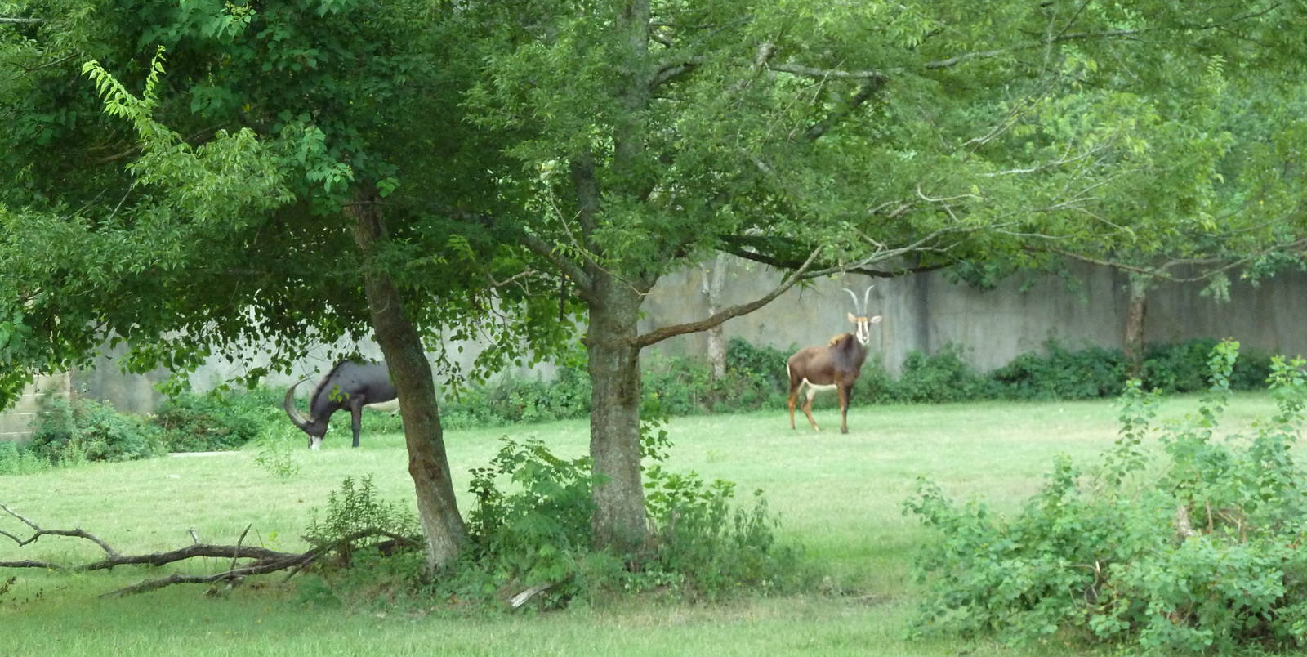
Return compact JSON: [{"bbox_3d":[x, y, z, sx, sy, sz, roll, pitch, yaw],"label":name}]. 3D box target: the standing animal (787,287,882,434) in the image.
[{"bbox_3d":[2.314,0.403,50.000,0.480,1.870,1.420,-1,1,-40],"label":"standing animal"}]

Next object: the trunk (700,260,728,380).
[{"bbox_3d":[0.897,-0.098,58.000,0.340,1.920,0.340,0,1,0],"label":"trunk"}]

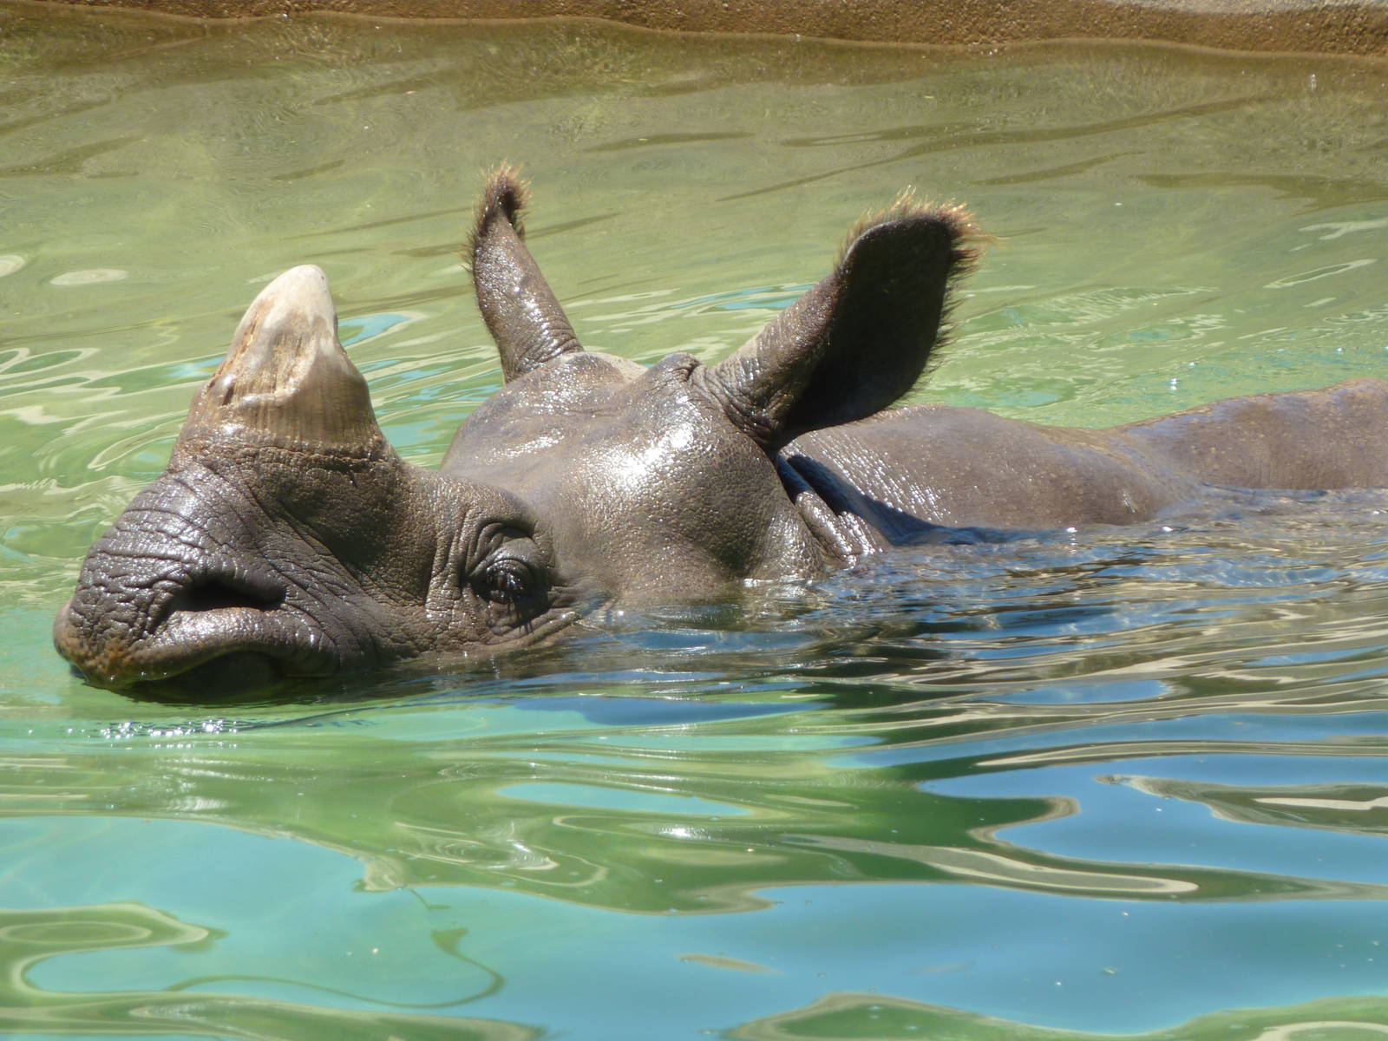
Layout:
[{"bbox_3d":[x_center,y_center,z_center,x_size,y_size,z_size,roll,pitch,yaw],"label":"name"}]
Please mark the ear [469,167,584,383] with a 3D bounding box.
[{"bbox_3d":[-0.141,-0.207,10.100,0.080,0.185,0.090,-18,-24,17],"label":"ear"}]

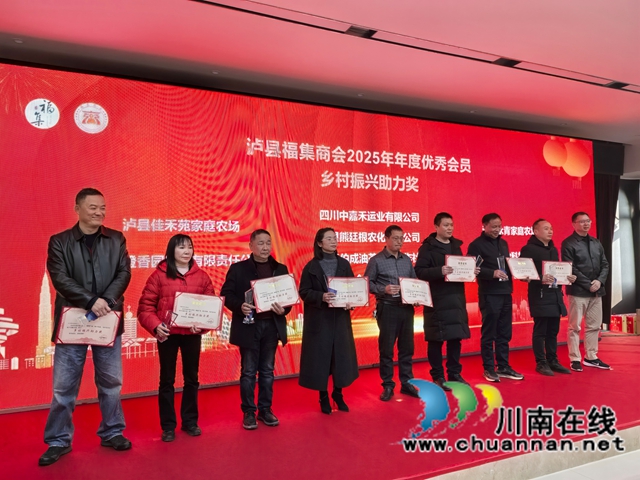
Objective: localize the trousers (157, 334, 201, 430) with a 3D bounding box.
[{"bbox_3d":[-1.078,1.023,3.802,0.334,0.759,0.263,0,-2,-22],"label":"trousers"}]

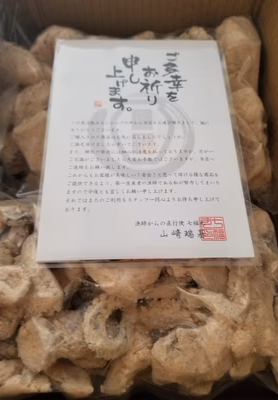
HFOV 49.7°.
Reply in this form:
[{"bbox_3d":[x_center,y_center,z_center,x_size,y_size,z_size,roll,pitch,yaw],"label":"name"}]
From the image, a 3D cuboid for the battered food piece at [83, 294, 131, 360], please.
[{"bbox_3d":[-0.022,0.090,0.213,0.035,0.027,0.044,0,68,-1],"label":"battered food piece"}]

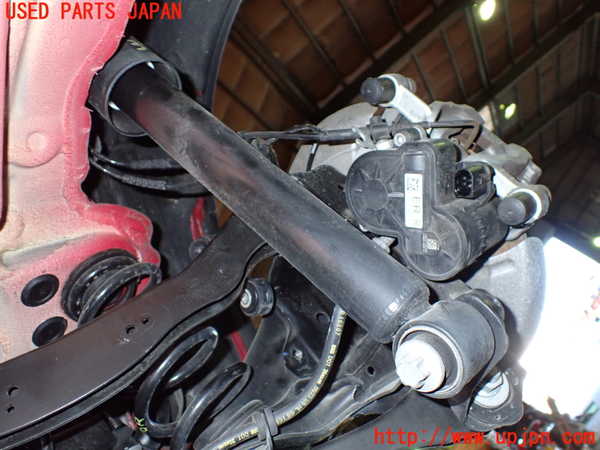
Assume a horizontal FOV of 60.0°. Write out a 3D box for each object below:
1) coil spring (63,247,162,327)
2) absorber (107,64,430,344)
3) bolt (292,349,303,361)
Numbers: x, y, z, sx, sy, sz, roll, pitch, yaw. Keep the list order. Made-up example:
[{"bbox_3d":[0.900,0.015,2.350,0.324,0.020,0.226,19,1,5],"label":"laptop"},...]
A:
[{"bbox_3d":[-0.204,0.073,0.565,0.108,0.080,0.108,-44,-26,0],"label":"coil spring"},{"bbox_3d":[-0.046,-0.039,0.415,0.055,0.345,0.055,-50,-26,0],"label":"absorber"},{"bbox_3d":[-0.002,0.116,0.465,0.010,0.010,0.009,-49,-12,23],"label":"bolt"}]

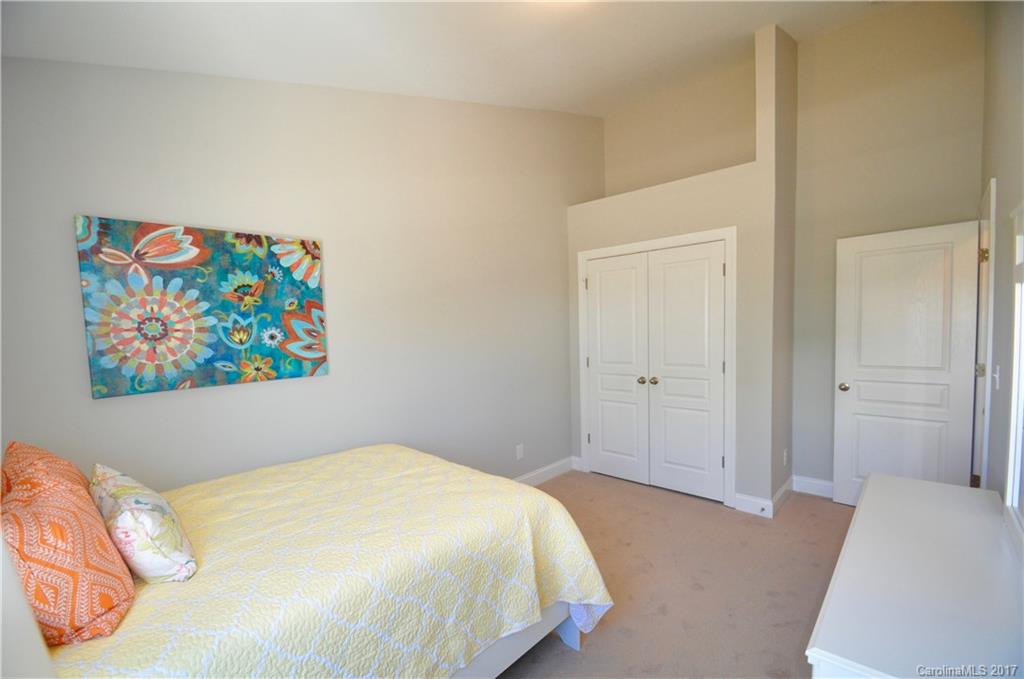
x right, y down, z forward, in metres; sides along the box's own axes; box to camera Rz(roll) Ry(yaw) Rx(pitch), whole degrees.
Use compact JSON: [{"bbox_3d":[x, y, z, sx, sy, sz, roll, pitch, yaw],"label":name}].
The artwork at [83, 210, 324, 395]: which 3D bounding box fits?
[{"bbox_3d":[-1.432,-0.154,2.118,0.037,0.756,0.983,1,4,43],"label":"artwork"}]

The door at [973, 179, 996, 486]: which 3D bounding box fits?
[{"bbox_3d":[2.756,0.250,2.448,0.100,2.124,0.940,1,4,43],"label":"door"}]

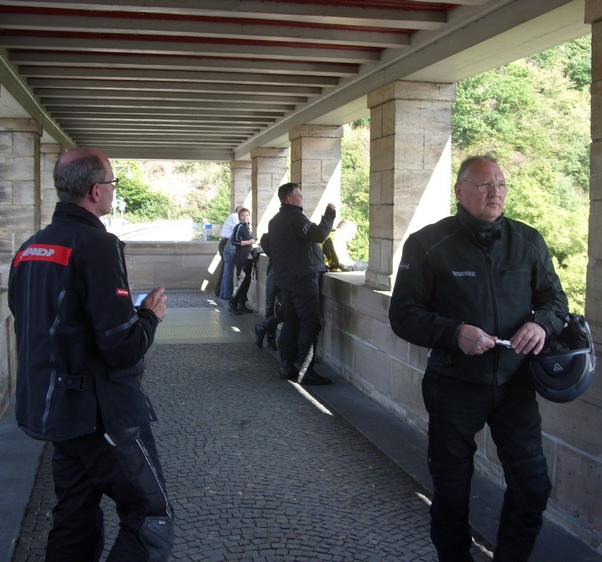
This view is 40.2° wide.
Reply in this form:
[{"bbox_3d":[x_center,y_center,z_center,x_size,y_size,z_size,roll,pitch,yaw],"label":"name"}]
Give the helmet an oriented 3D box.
[{"bbox_3d":[0.991,0.296,3.120,0.260,0.330,0.260,-8,25,1],"label":"helmet"}]

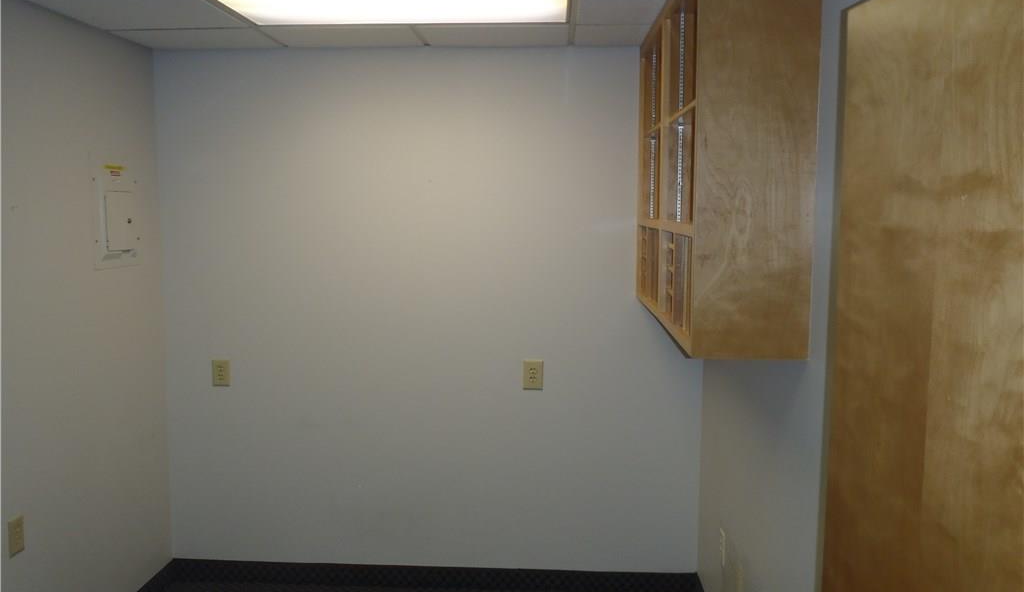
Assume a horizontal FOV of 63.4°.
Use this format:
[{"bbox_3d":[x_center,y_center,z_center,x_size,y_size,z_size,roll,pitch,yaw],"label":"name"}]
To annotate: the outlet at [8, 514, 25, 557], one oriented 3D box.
[{"bbox_3d":[-1.632,0.791,2.729,0.010,0.116,0.075,1,7,3],"label":"outlet"}]

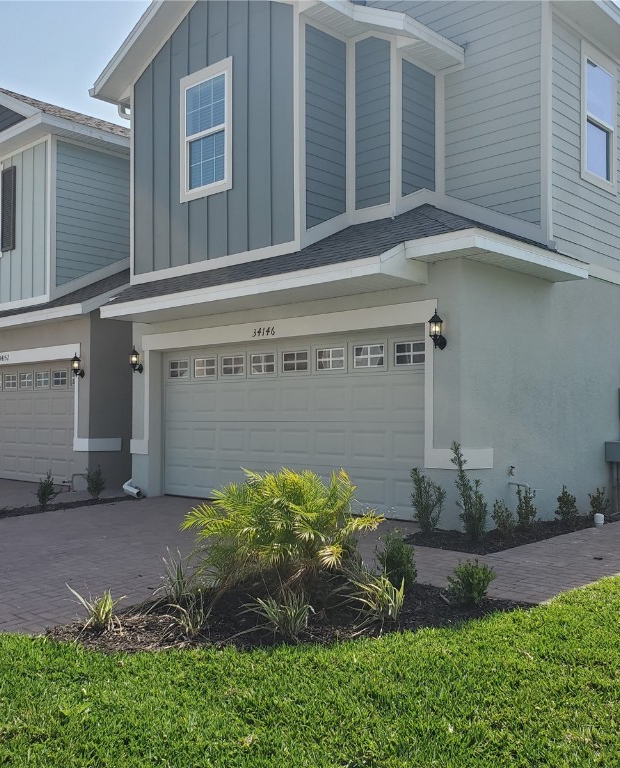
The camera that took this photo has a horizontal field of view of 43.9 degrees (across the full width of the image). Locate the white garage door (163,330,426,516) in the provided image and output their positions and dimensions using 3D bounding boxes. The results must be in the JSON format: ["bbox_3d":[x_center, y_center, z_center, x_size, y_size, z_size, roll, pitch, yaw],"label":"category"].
[{"bbox_3d":[-0.368,0.492,9.779,4.877,2.110,0.090,-2,-3,43],"label":"white garage door"}]

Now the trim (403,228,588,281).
[{"bbox_3d":[2.108,-1.333,8.367,0.810,0.200,2.510,-2,-3,43],"label":"trim"}]

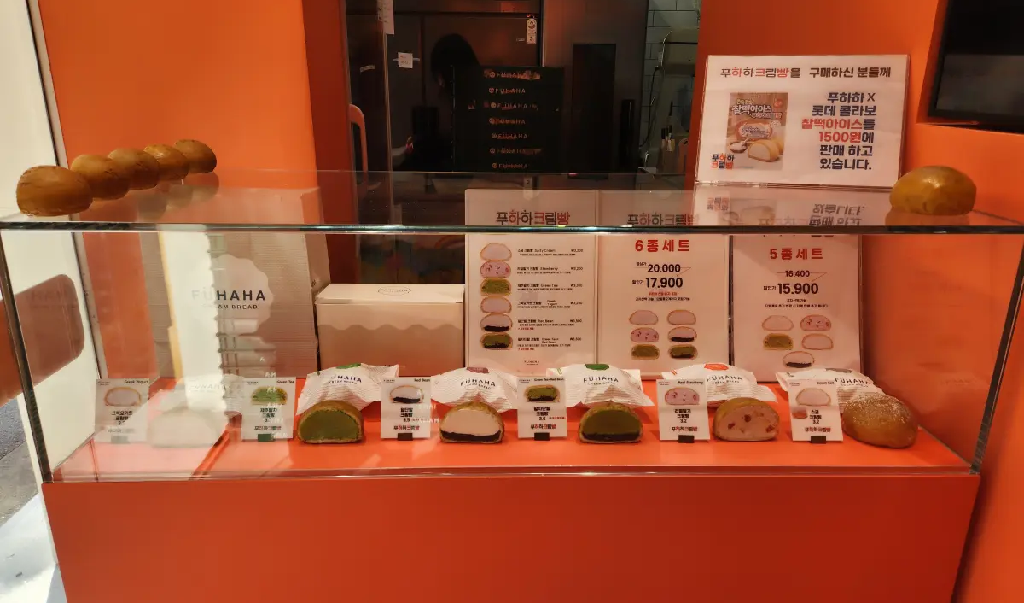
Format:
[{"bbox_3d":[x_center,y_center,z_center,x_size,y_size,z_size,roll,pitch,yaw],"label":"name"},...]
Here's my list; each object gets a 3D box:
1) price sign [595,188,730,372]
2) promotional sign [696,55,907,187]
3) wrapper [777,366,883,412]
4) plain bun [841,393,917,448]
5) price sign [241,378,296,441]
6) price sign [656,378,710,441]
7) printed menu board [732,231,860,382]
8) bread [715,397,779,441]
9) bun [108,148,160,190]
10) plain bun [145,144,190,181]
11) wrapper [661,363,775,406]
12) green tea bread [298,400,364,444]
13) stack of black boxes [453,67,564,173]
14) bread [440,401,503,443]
[{"bbox_3d":[0.247,-0.027,1.113,0.214,0.304,0.020,0,1,-1],"label":"price sign"},{"bbox_3d":[0.447,-0.282,1.057,0.297,0.208,0.020,5,-2,13],"label":"promotional sign"},{"bbox_3d":[0.481,0.126,1.019,0.145,0.058,0.100,4,18,12],"label":"wrapper"},{"bbox_3d":[0.496,0.156,0.920,0.091,0.060,0.085,5,18,13],"label":"plain bun"},{"bbox_3d":[-0.326,0.143,0.912,0.068,0.081,0.015,0,-5,-2],"label":"price sign"},{"bbox_3d":[0.229,0.146,0.910,0.066,0.081,0.020,-1,-6,-5],"label":"price sign"},{"bbox_3d":[0.457,-0.021,1.099,0.212,0.302,0.030,0,-1,-2],"label":"printed menu board"},{"bbox_3d":[0.312,0.156,0.925,0.083,0.054,0.050,-1,17,-6],"label":"bread"},{"bbox_3d":[-0.545,-0.192,0.980,0.077,0.054,0.085,0,17,-3],"label":"bun"},{"bbox_3d":[-0.536,-0.219,1.068,0.073,0.054,0.075,0,17,-1],"label":"plain bun"},{"bbox_3d":[0.305,0.124,1.019,0.150,0.058,0.105,0,17,-1],"label":"wrapper"},{"bbox_3d":[-0.236,0.151,0.900,0.085,0.054,0.050,0,17,-3],"label":"green tea bread"},{"bbox_3d":[-0.011,-0.509,1.902,0.292,0.265,0.250,0,17,-3],"label":"stack of black boxes"},{"bbox_3d":[-0.053,0.153,0.905,0.083,0.053,0.050,0,17,-3],"label":"bread"}]

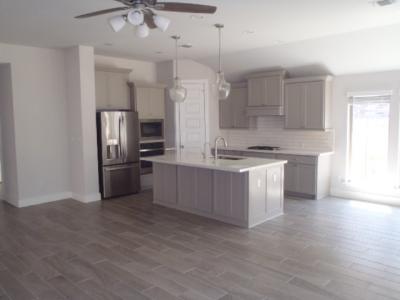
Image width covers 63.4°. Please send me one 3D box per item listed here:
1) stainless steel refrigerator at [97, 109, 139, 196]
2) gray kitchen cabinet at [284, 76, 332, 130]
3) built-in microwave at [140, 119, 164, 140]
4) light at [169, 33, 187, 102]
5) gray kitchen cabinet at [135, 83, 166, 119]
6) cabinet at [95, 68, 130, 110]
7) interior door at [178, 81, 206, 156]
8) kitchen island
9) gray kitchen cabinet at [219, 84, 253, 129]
[{"bbox_3d":[-1.898,0.096,6.957,0.800,1.790,0.900,4,7,43],"label":"stainless steel refrigerator"},{"bbox_3d":[2.297,-0.963,6.888,0.930,1.075,0.355,4,7,43],"label":"gray kitchen cabinet"},{"bbox_3d":[-1.326,-0.500,7.855,0.550,0.500,0.760,4,7,43],"label":"built-in microwave"},{"bbox_3d":[-0.412,-1.423,5.764,0.320,1.174,0.320,-1,5,0],"label":"light"},{"bbox_3d":[-1.356,-1.177,7.821,0.640,0.835,0.870,4,7,43],"label":"gray kitchen cabinet"},{"bbox_3d":[-2.018,-1.312,7.005,0.503,0.850,0.920,4,7,43],"label":"cabinet"},{"bbox_3d":[-0.181,-0.374,8.044,0.680,2.500,0.070,-1,5,-4],"label":"interior door"},{"bbox_3d":[0.188,0.619,5.946,2.390,0.915,1.340,4,7,43],"label":"kitchen island"},{"bbox_3d":[0.947,-1.065,8.140,0.916,1.085,0.345,4,7,43],"label":"gray kitchen cabinet"}]

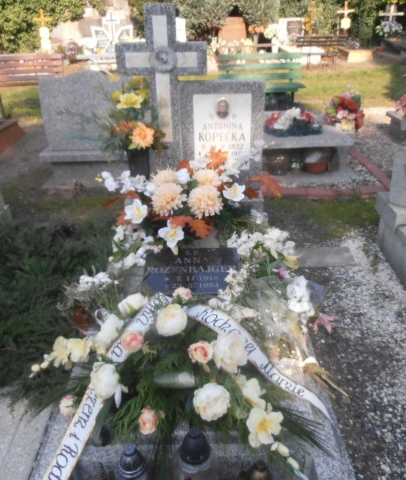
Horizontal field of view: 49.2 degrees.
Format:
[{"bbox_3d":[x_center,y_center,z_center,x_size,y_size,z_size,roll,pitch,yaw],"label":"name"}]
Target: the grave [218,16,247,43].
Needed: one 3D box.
[{"bbox_3d":[0.817,-5.837,12.400,0.840,0.740,0.150,0,28,1],"label":"grave"}]

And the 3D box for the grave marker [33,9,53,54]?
[{"bbox_3d":[-4.412,-5.763,12.292,0.520,1.150,0.250,-4,29,-4],"label":"grave marker"}]

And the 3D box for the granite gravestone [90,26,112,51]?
[{"bbox_3d":[-2.786,-5.510,12.200,0.560,0.640,0.140,0,28,1],"label":"granite gravestone"}]

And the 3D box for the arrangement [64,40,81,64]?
[{"bbox_3d":[-2.879,-4.134,9.789,0.396,0.489,0.360,-2,29,0],"label":"arrangement"}]

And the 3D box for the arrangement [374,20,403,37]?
[{"bbox_3d":[5.455,-6.183,13.000,0.780,0.450,0.420,0,28,1],"label":"arrangement"}]

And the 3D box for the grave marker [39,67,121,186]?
[{"bbox_3d":[-0.924,-0.995,4.003,0.920,1.000,0.320,-1,29,0],"label":"grave marker"}]

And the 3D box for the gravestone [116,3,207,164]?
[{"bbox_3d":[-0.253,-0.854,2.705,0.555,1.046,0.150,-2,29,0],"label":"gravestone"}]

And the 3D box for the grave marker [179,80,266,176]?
[{"bbox_3d":[0.120,-0.695,2.962,0.530,0.710,0.120,-1,29,0],"label":"grave marker"}]

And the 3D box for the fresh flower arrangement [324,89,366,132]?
[{"bbox_3d":[1.360,-1.258,4.300,0.390,0.400,0.340,0,28,1],"label":"fresh flower arrangement"}]

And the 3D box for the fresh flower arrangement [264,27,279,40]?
[{"bbox_3d":[1.725,-5.226,11.200,0.400,0.360,0.360,0,28,1],"label":"fresh flower arrangement"}]

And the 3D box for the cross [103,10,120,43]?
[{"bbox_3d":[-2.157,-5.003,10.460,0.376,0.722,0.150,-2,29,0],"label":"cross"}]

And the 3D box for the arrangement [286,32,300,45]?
[{"bbox_3d":[2.469,-5.527,12.170,0.420,0.360,0.360,-1,29,0],"label":"arrangement"}]

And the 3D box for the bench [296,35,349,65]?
[{"bbox_3d":[2.820,-4.439,10.460,1.200,0.780,0.500,0,28,1],"label":"bench"}]

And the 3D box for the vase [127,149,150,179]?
[{"bbox_3d":[-0.420,-0.465,2.955,0.150,0.295,0.150,-1,29,0],"label":"vase"}]

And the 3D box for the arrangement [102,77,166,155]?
[{"bbox_3d":[-0.407,-0.713,2.598,0.373,0.464,0.280,-2,29,0],"label":"arrangement"}]

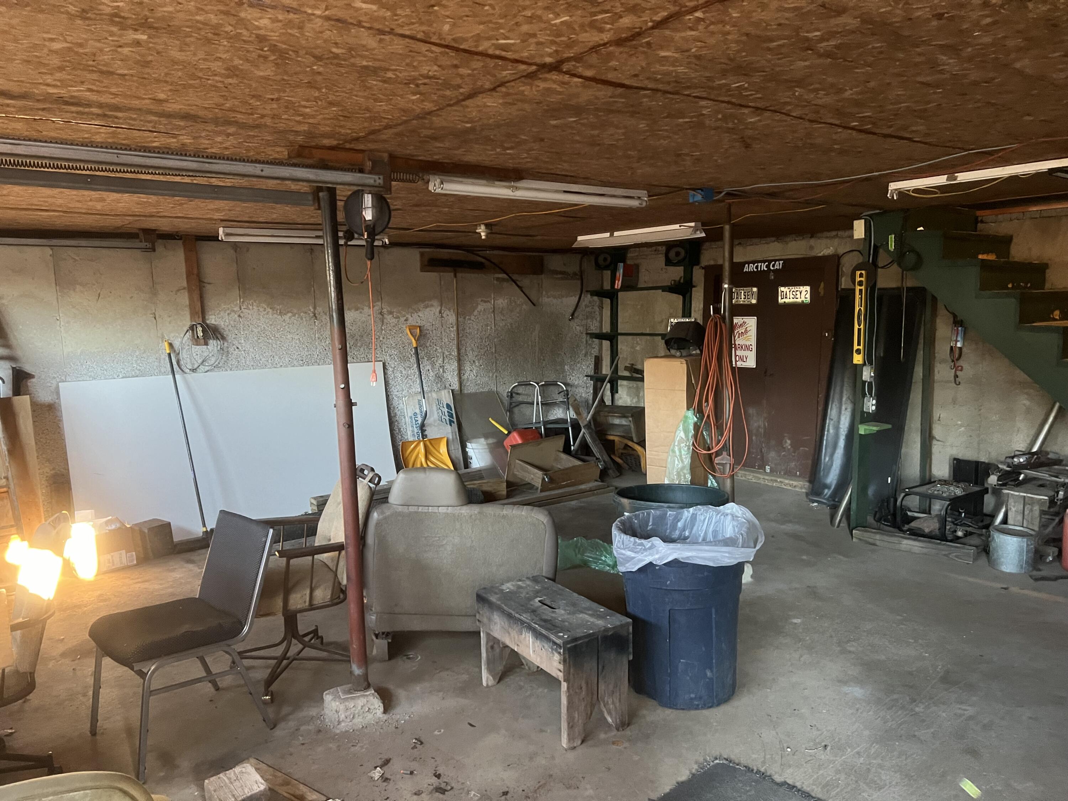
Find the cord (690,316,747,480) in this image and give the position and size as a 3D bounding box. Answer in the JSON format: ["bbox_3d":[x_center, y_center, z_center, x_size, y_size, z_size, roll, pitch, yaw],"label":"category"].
[{"bbox_3d":[1.097,-0.027,4.720,0.335,0.955,0.160,0,8,13],"label":"cord"}]

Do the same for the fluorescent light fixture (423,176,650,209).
[{"bbox_3d":[0.071,-1.017,3.916,1.230,0.090,0.115,-5,8,-32],"label":"fluorescent light fixture"}]

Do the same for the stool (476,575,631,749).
[{"bbox_3d":[0.070,1.036,3.264,0.315,0.412,0.620,-6,9,-33],"label":"stool"}]

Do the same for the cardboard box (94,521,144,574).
[{"bbox_3d":[-2.786,0.937,5.238,0.340,0.290,0.290,-8,10,-44],"label":"cardboard box"}]

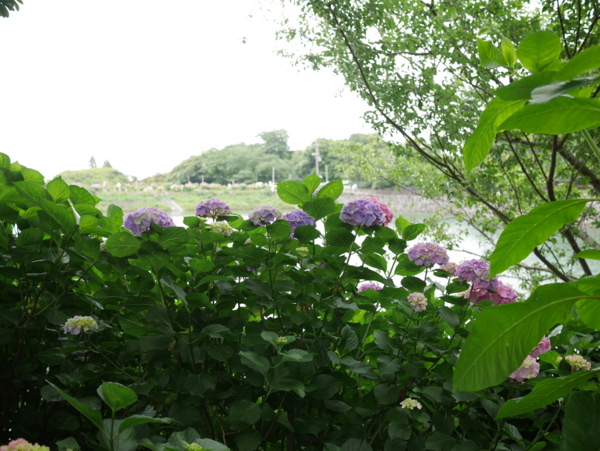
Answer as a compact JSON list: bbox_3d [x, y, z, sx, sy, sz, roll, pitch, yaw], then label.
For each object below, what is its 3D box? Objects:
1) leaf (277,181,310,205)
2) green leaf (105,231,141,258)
[{"bbox_3d":[-0.019,-0.104,2.200,0.105,0.075,0.060,1,3,15],"label":"leaf"},{"bbox_3d":[-0.506,0.056,1.980,0.103,0.071,0.050,0,3,0],"label":"green leaf"}]

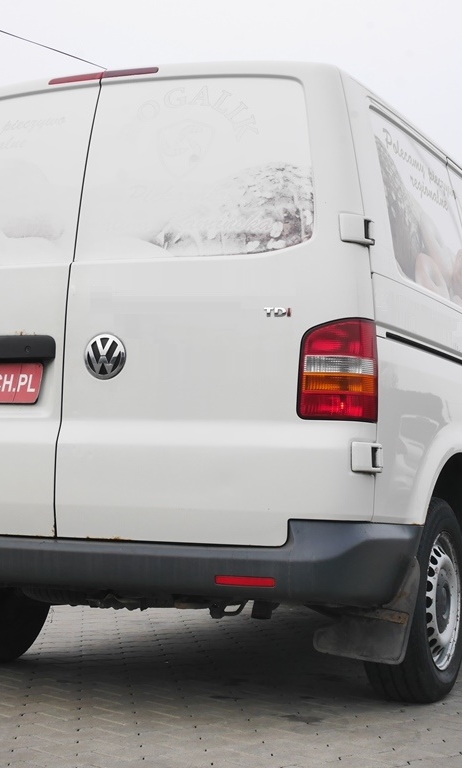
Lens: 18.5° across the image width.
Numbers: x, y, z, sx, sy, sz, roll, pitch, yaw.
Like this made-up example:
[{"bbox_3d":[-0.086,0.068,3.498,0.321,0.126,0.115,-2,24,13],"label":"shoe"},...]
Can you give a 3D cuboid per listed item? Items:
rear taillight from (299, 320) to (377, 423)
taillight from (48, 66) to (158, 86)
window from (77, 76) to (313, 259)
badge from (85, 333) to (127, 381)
[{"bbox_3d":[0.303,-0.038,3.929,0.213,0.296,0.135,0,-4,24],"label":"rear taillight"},{"bbox_3d":[-0.392,-0.943,4.368,0.380,0.030,0.030,0,-18,24],"label":"taillight"},{"bbox_3d":[-0.091,-0.638,4.152,0.715,0.576,0.050,0,-16,18],"label":"window"},{"bbox_3d":[-0.362,-0.076,4.098,0.138,0.138,0.020,0,-9,22],"label":"badge"}]

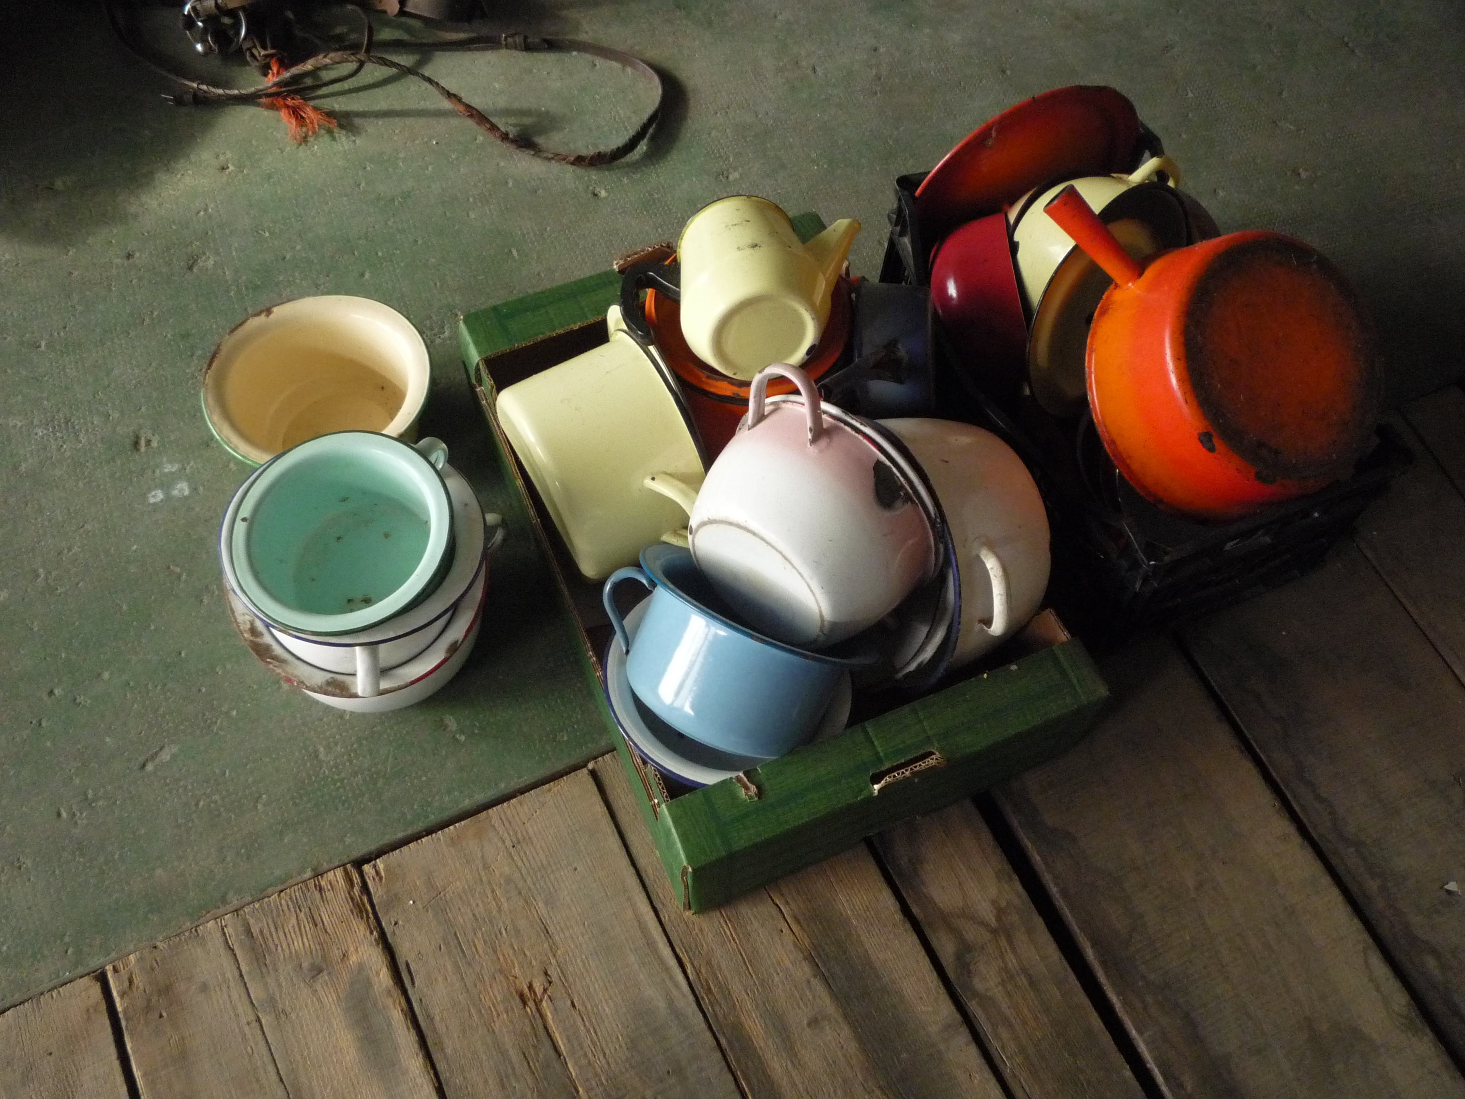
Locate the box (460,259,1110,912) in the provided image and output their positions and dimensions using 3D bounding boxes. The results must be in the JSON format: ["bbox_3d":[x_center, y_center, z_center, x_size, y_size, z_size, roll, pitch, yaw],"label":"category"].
[{"bbox_3d":[0.025,-0.018,1.264,0.392,0.149,0.609,-20,63,-12],"label":"box"}]

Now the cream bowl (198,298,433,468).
[{"bbox_3d":[-0.422,-0.144,1.342,0.226,0.117,0.226,1,61,-1],"label":"cream bowl"}]

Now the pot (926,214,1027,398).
[{"bbox_3d":[0.256,-0.245,1.319,0.093,0.193,0.193,-10,59,16],"label":"pot"}]

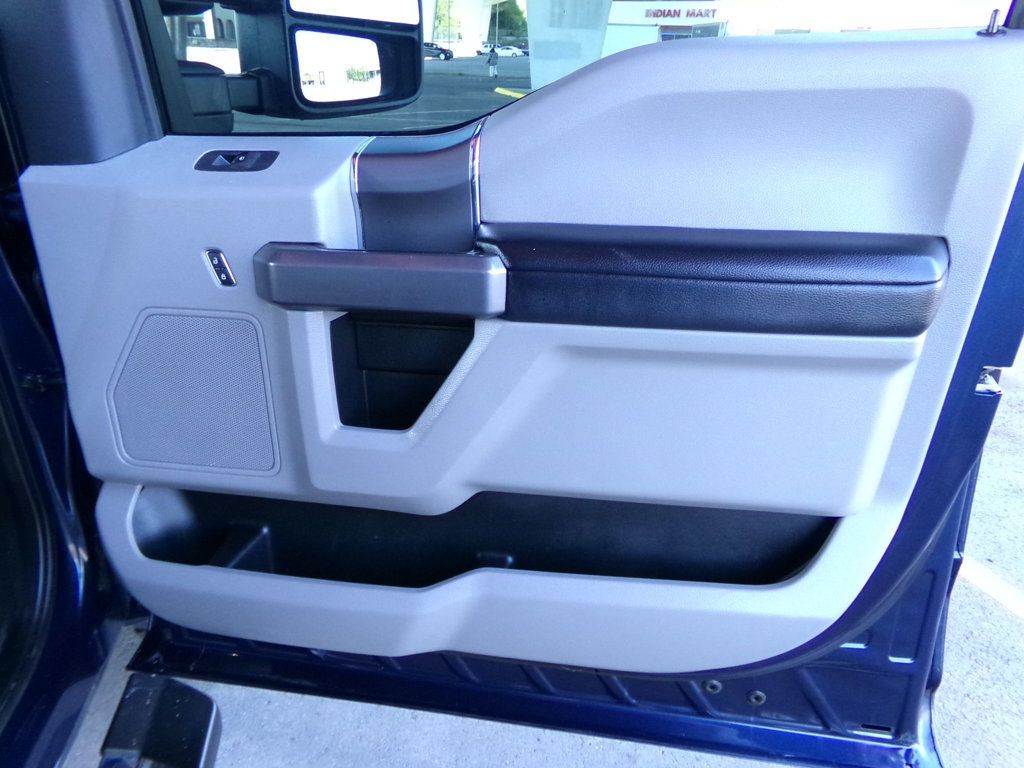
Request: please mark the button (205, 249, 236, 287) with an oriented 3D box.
[{"bbox_3d":[-0.324,-0.128,0.791,0.029,0.042,0.011,3,26,6],"label":"button"}]

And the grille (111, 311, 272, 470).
[{"bbox_3d":[-0.396,0.014,0.869,0.202,0.205,0.016,3,26,6],"label":"grille"}]

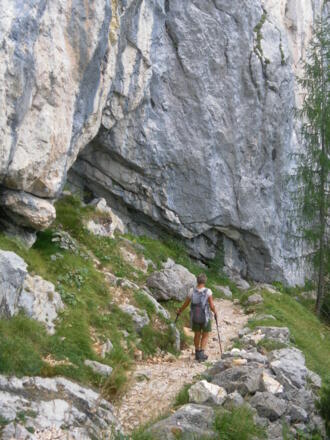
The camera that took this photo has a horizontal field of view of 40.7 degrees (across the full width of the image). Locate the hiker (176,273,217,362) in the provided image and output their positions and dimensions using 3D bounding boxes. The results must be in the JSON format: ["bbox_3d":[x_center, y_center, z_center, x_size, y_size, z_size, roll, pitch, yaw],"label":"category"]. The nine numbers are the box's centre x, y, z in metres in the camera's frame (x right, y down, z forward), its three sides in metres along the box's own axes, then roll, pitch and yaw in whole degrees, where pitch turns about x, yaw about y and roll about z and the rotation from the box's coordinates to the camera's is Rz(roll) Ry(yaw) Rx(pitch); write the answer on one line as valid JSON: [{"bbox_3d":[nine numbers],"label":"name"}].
[{"bbox_3d":[0.616,1.858,8.620,0.780,1.750,0.550,1,5,12],"label":"hiker"}]

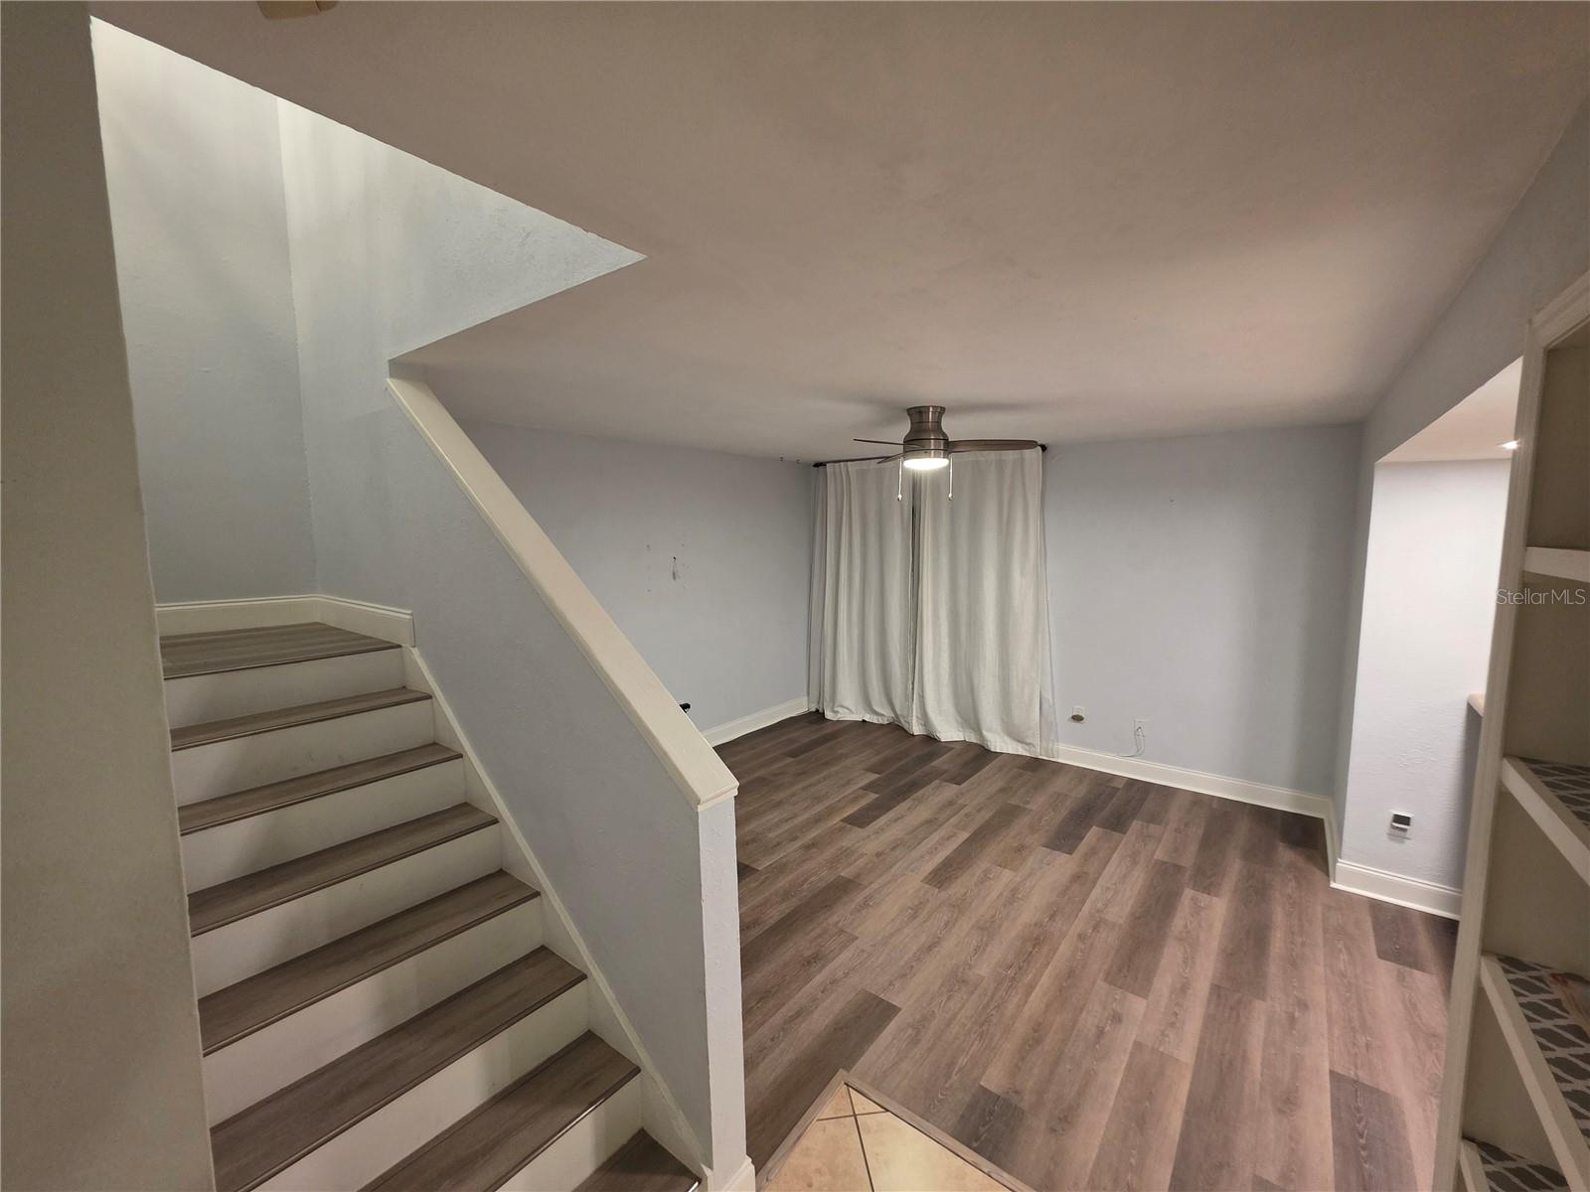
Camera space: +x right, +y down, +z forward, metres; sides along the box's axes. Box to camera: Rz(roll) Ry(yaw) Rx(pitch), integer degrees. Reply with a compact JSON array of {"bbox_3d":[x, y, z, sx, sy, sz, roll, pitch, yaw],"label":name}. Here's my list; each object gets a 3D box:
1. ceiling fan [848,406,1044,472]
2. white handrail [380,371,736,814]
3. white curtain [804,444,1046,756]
[{"bbox_3d":[0.738,-0.804,3.032,0.970,0.290,1.050,1,6,12],"label":"ceiling fan"},{"bbox_3d":[-0.828,-0.168,1.809,2.035,0.037,0.135,44,29,26],"label":"white handrail"},{"bbox_3d":[1.044,0.032,5.205,2.160,2.360,0.160,4,8,38],"label":"white curtain"}]

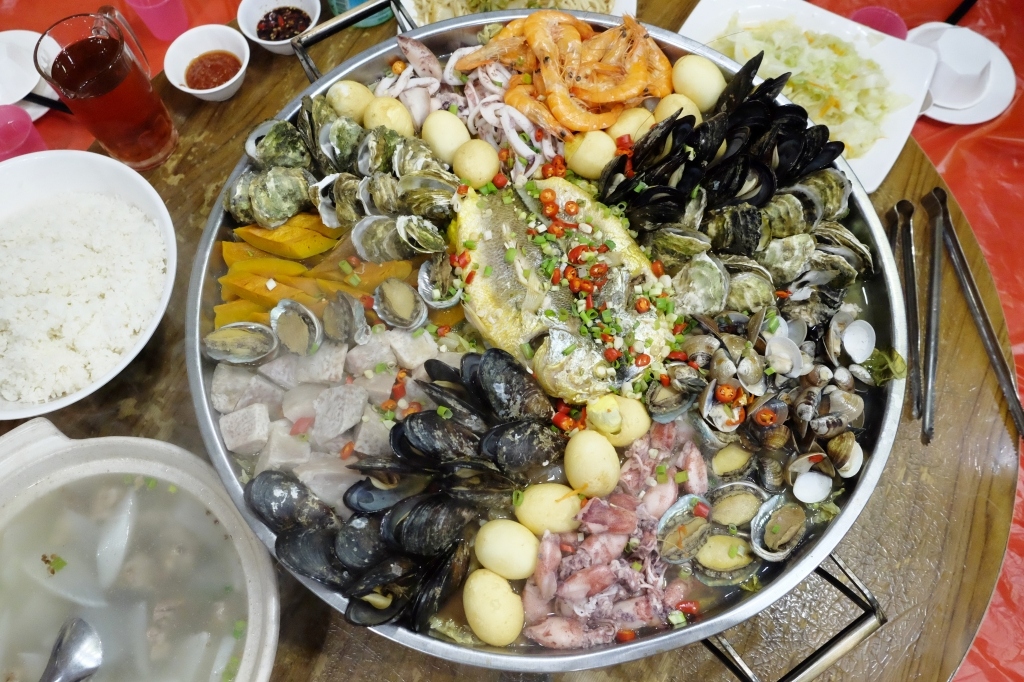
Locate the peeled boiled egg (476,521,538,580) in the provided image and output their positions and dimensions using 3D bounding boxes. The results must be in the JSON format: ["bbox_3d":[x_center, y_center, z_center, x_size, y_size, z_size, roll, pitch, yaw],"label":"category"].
[{"bbox_3d":[-0.003,0.159,0.584,0.053,0.043,0.043,25,71,8],"label":"peeled boiled egg"}]

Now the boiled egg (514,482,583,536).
[{"bbox_3d":[0.030,0.134,0.612,0.056,0.043,0.043,7,69,3],"label":"boiled egg"}]

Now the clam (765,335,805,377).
[{"bbox_3d":[0.217,0.012,0.610,0.029,0.018,0.038,-19,69,-7],"label":"clam"}]

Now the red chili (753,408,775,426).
[{"bbox_3d":[0.197,0.060,0.598,0.017,0.008,0.014,0,68,0],"label":"red chili"}]

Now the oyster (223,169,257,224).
[{"bbox_3d":[-0.238,-0.127,0.681,0.034,0.034,0.046,4,70,2],"label":"oyster"}]

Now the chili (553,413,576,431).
[{"bbox_3d":[0.041,0.062,0.595,0.020,0.012,0.011,28,71,11],"label":"chili"}]

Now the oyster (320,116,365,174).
[{"bbox_3d":[-0.154,-0.178,0.699,0.042,0.036,0.050,-12,70,-4],"label":"oyster"}]

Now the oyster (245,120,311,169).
[{"bbox_3d":[-0.205,-0.172,0.673,0.058,0.028,0.044,-19,69,-7],"label":"oyster"}]

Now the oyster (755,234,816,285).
[{"bbox_3d":[0.236,-0.070,0.663,0.055,0.032,0.043,-24,70,-8],"label":"oyster"}]

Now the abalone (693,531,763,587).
[{"bbox_3d":[0.166,0.168,0.593,0.052,0.022,0.042,7,69,4],"label":"abalone"}]

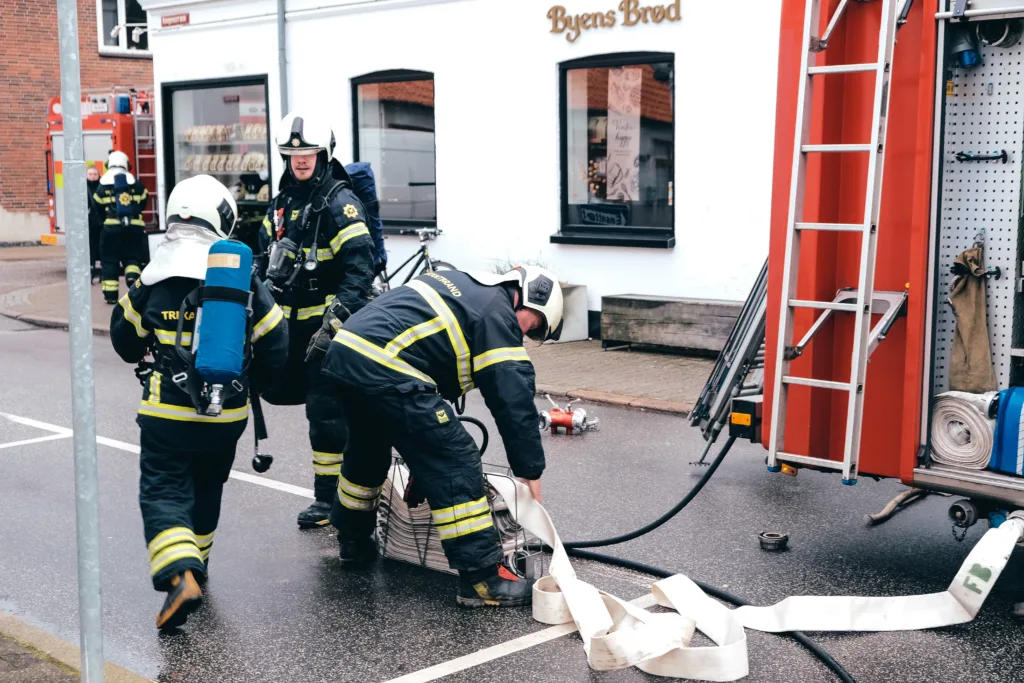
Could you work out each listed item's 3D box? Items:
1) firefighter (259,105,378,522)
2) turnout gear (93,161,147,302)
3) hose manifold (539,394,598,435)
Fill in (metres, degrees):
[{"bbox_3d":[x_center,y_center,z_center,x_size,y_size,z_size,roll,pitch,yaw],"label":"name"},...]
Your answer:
[{"bbox_3d":[-0.894,-0.083,6.738,0.560,1.860,0.530,5,9,36],"label":"firefighter"},{"bbox_3d":[-4.819,-1.388,17.858,0.660,1.840,0.650,-2,7,-14],"label":"turnout gear"},{"bbox_3d":[0.354,0.434,9.100,0.350,0.240,0.280,-5,8,-32],"label":"hose manifold"}]

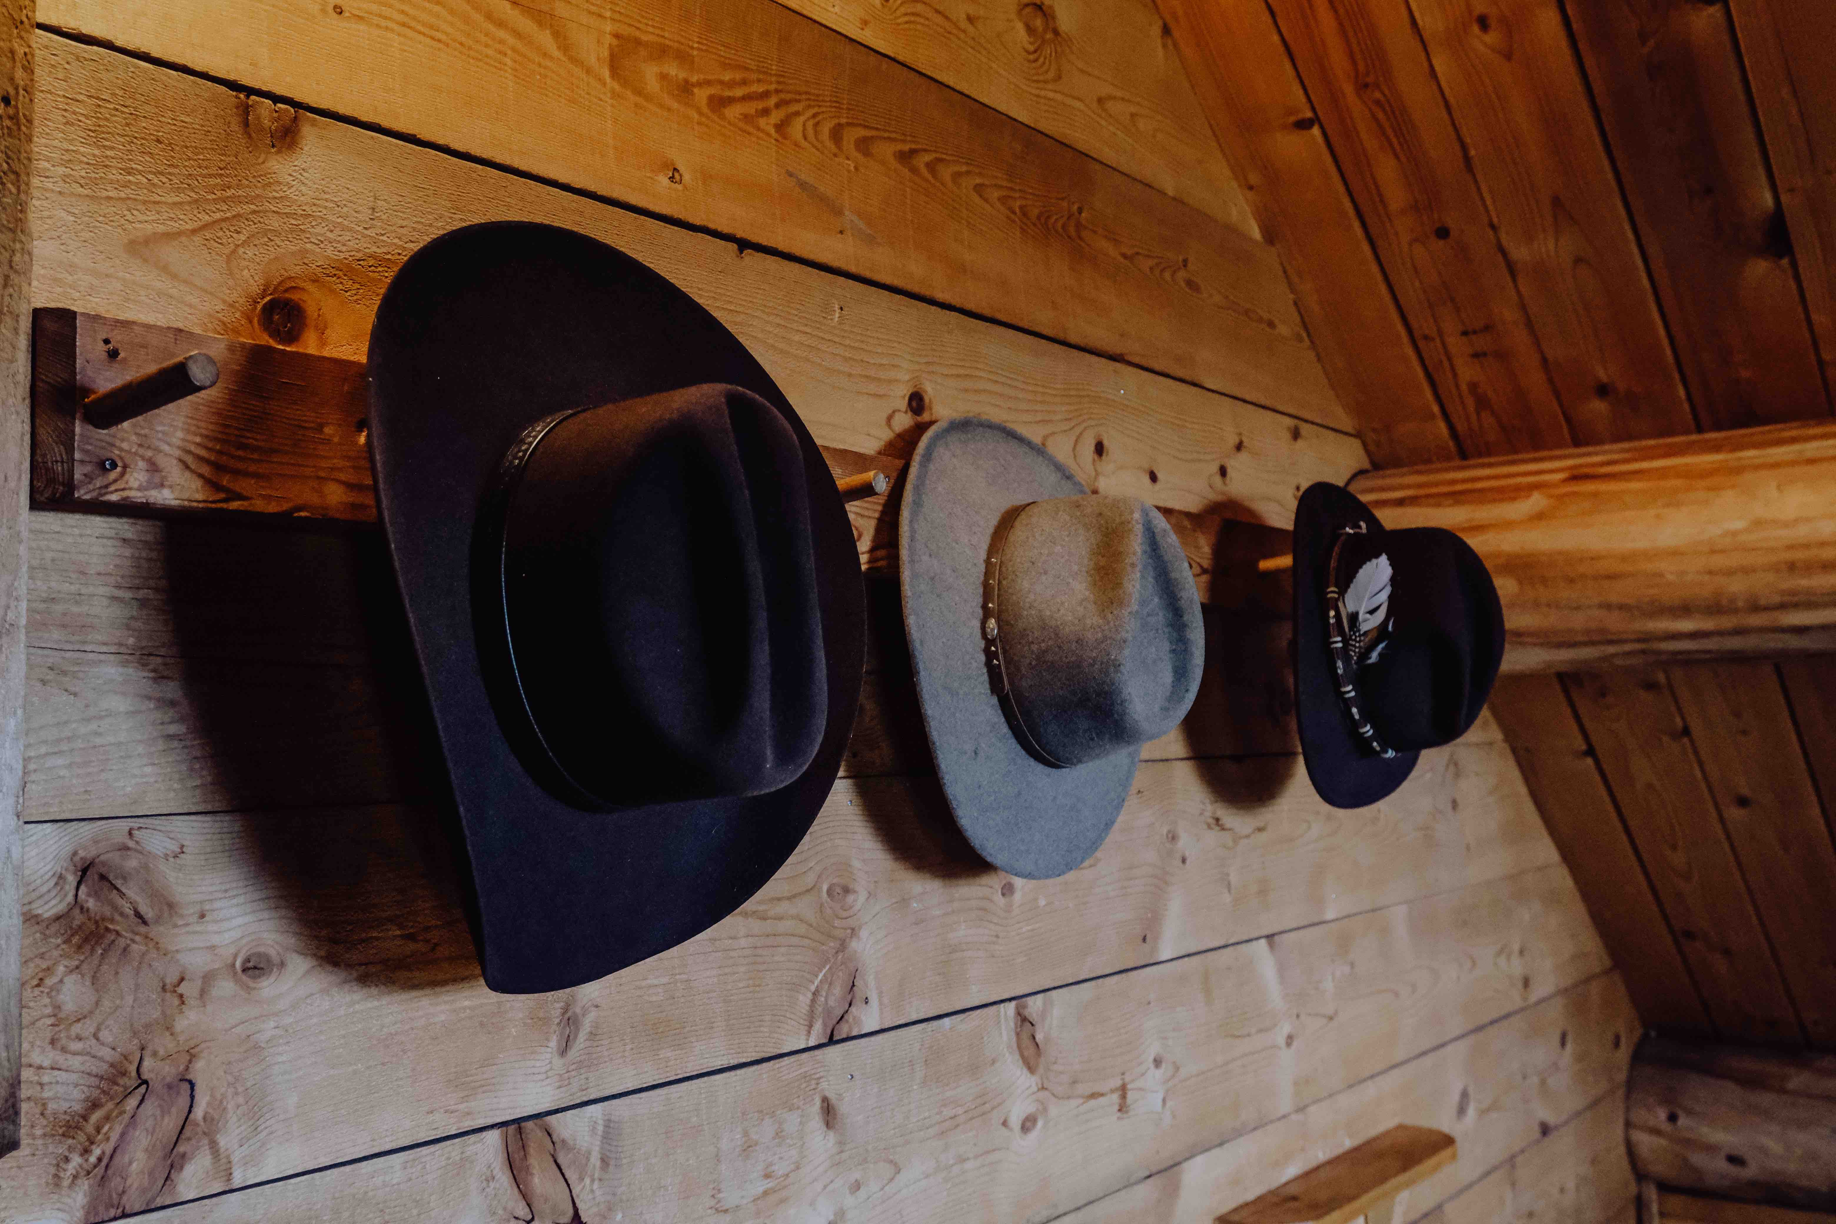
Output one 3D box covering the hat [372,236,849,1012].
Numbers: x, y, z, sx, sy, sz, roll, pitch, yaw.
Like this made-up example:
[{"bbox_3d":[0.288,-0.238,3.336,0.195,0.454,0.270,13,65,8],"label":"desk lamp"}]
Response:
[{"bbox_3d":[-0.148,-0.007,0.861,0.170,0.418,0.338,-9,-8,36],"label":"hat"}]

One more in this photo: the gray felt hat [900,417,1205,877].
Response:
[{"bbox_3d":[0.123,0.013,1.192,0.131,0.364,0.303,-14,-9,40],"label":"gray felt hat"}]

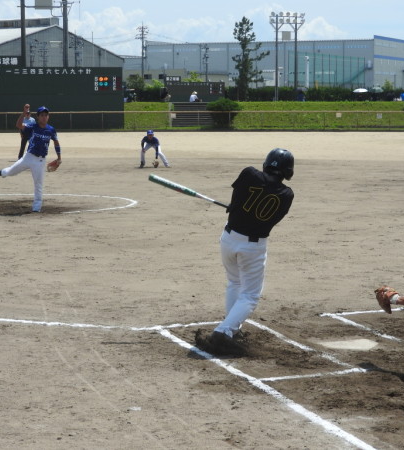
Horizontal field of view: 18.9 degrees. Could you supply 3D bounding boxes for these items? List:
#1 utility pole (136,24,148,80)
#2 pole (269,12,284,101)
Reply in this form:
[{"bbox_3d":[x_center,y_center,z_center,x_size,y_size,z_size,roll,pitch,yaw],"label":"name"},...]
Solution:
[{"bbox_3d":[-8.092,-21.011,165.000,1.600,12.600,0.800,0,6,0],"label":"utility pole"},{"bbox_3d":[9.824,-21.165,160.000,2.100,13.800,0.800,0,6,0],"label":"pole"}]

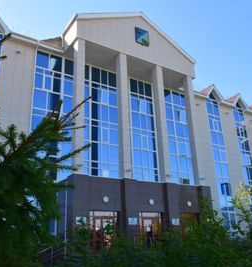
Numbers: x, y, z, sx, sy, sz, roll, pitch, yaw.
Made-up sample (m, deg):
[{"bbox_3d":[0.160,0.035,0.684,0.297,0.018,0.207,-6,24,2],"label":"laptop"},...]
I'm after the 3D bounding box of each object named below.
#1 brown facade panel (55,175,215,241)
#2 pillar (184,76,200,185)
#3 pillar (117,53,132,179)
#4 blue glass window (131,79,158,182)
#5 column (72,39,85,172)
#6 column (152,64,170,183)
[{"bbox_3d":[1.218,5.911,21.916,12.130,4.351,2.772,11,-23,-32],"label":"brown facade panel"},{"bbox_3d":[5.824,-0.389,26.192,0.622,10.030,0.613,11,-23,-32],"label":"pillar"},{"bbox_3d":[-0.214,-1.532,22.370,0.630,10.030,0.613,11,-23,-32],"label":"pillar"},{"bbox_3d":[1.562,-0.380,26.354,2.738,9.307,0.252,11,-23,-32],"label":"blue glass window"},{"bbox_3d":[-3.224,-2.101,20.464,0.588,10.030,0.613,11,-23,-32],"label":"column"},{"bbox_3d":[2.884,-0.945,24.331,0.613,10.030,0.613,11,-23,-32],"label":"column"}]

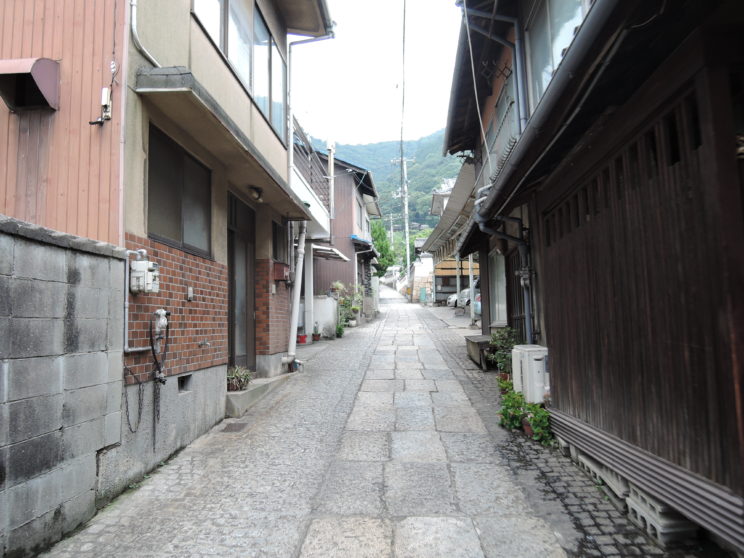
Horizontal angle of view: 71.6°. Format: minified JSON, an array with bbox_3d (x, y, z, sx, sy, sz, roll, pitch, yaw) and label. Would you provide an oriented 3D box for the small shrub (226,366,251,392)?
[{"bbox_3d":[-1.498,1.108,5.754,0.300,0.260,0.310,-1,-5,4],"label":"small shrub"}]

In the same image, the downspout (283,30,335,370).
[{"bbox_3d":[-1.021,-1.338,8.424,0.860,5.580,0.280,-1,-5,4],"label":"downspout"}]

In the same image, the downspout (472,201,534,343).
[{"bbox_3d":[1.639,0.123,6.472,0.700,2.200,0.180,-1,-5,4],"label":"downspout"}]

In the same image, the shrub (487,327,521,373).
[{"bbox_3d":[1.836,1.031,6.979,0.460,0.740,0.470,-1,-5,4],"label":"shrub"}]

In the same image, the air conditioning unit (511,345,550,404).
[{"bbox_3d":[1.795,1.055,5.782,0.270,0.550,0.750,-2,-5,6],"label":"air conditioning unit"}]

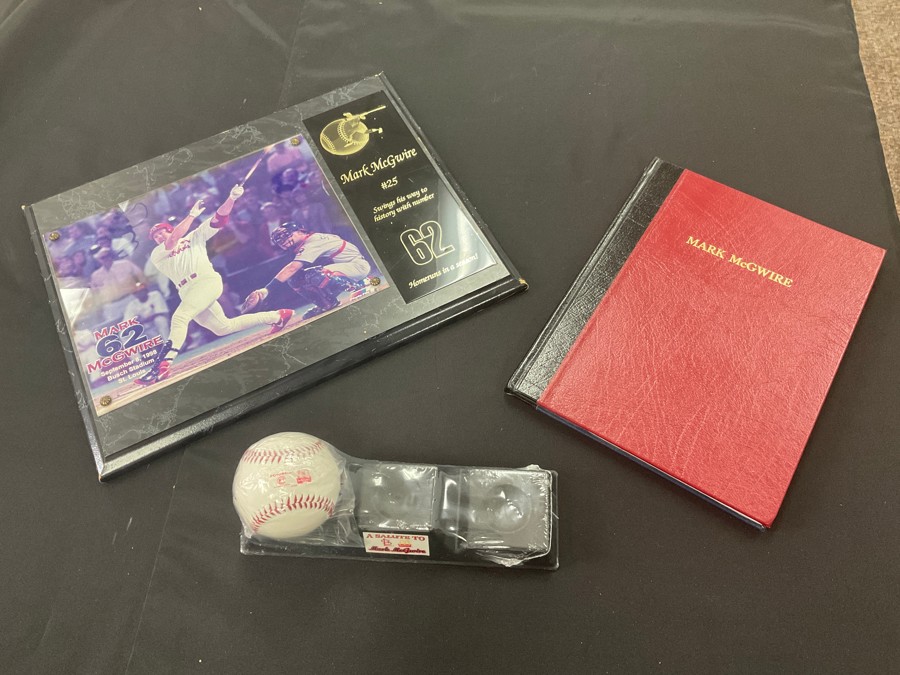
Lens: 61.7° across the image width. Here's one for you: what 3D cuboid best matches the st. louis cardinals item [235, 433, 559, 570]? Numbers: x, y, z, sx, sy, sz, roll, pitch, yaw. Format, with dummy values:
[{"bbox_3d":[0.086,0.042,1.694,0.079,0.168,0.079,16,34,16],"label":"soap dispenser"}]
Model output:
[{"bbox_3d":[-0.037,0.110,0.528,0.230,0.078,0.078,2,60,3],"label":"st. louis cardinals item"}]

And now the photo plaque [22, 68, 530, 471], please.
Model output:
[{"bbox_3d":[-0.170,-0.086,0.683,0.378,0.017,0.304,-25,62,-12],"label":"photo plaque"}]

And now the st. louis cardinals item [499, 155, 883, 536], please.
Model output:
[{"bbox_3d":[0.211,-0.015,0.629,0.214,0.013,0.282,28,64,17],"label":"st. louis cardinals item"}]

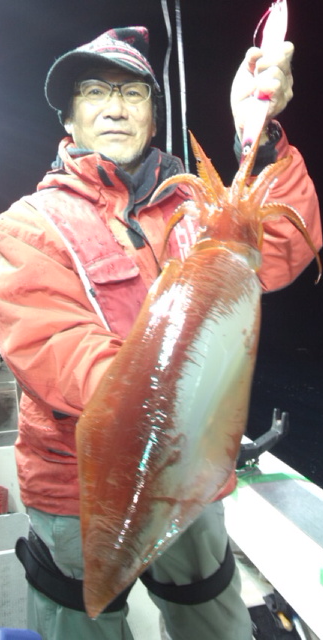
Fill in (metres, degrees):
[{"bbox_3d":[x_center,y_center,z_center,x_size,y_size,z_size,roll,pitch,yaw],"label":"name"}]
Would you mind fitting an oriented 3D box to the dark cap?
[{"bbox_3d":[-0.110,-0.482,0.900,0.200,0.165,0.265,5,16,22],"label":"dark cap"}]

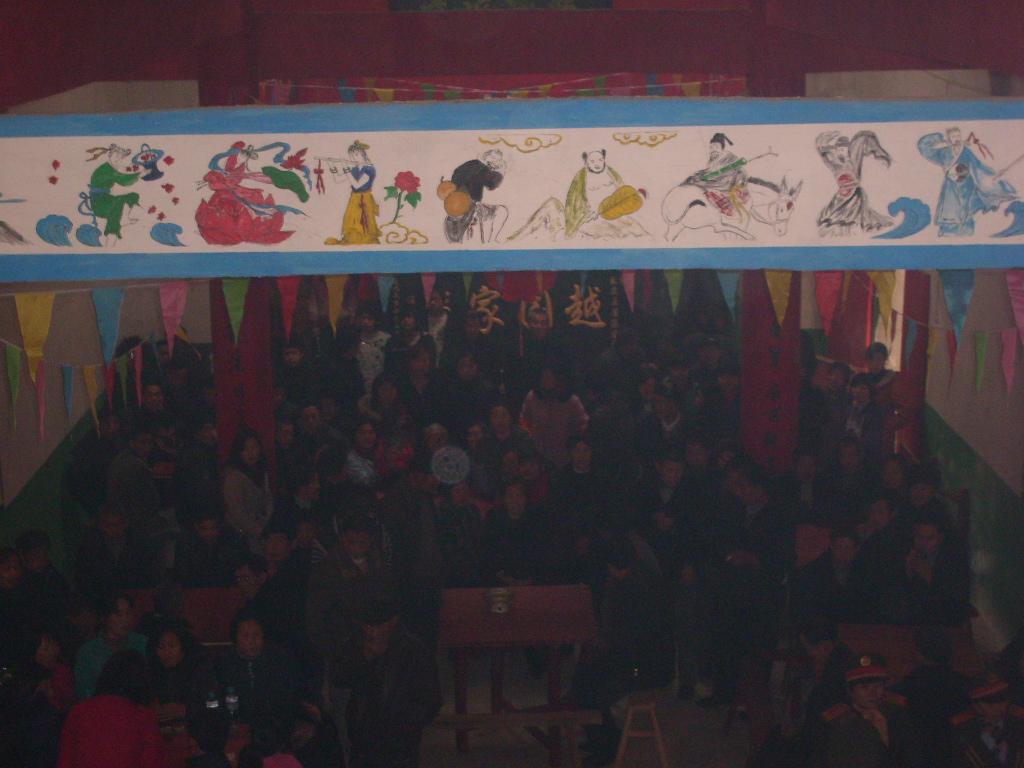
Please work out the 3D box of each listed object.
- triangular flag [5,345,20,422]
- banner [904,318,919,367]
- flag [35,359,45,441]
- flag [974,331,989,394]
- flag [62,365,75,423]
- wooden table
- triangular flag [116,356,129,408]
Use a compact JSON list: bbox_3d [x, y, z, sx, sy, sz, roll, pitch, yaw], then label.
[{"bbox_3d":[-1.711,0.012,6.300,0.020,0.300,0.215,-2,14,-3],"label":"triangular flag"},{"bbox_3d":[2.171,-0.210,9.990,0.020,0.300,0.215,-1,14,0],"label":"banner"},{"bbox_3d":[-1.732,0.061,6.750,0.020,0.300,0.215,-2,14,-3],"label":"flag"},{"bbox_3d":[2.204,-0.096,8.610,0.020,0.300,0.215,-1,14,0],"label":"flag"},{"bbox_3d":[-1.741,0.073,7.200,0.020,0.300,0.215,-2,14,-3],"label":"flag"},{"bbox_3d":[0.041,1.796,11.406,0.950,0.790,0.940,-1,14,-1],"label":"wooden table"},{"bbox_3d":[-1.813,0.002,8.550,0.020,0.300,0.215,-2,14,-3],"label":"triangular flag"}]

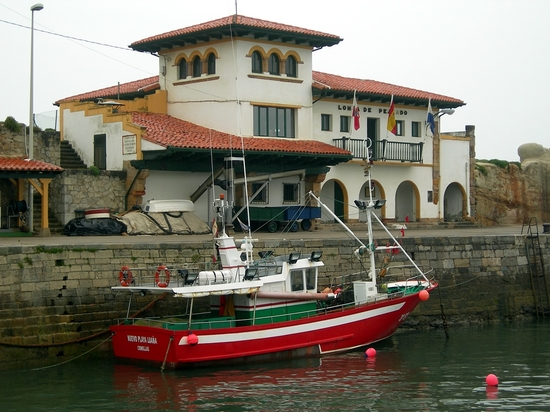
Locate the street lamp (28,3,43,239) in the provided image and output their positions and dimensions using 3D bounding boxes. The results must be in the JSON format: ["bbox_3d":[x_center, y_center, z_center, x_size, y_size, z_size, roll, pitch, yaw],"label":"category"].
[{"bbox_3d":[-10.600,-3.920,51.000,0.700,10.200,0.300,0,0,39],"label":"street lamp"}]

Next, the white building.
[{"bbox_3d":[-0.500,-4.650,66.500,25.500,12.000,15.000,0,0,-40],"label":"white building"}]

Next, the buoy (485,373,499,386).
[{"bbox_3d":[7.000,5.610,36.900,0.400,0.400,0.400,0,0,0],"label":"buoy"}]

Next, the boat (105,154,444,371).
[{"bbox_3d":[1.250,1.830,47.300,15.900,8.200,4.500,0,0,-40],"label":"boat"}]

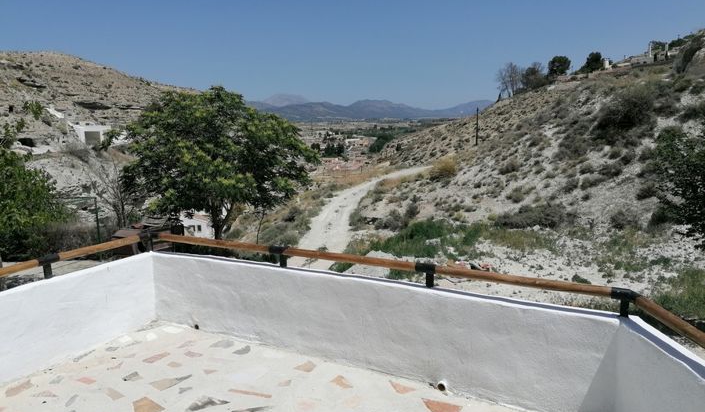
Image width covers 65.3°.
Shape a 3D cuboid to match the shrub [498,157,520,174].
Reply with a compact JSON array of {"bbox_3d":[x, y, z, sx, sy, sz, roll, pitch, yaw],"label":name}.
[{"bbox_3d":[14.283,-3.684,50.000,1.950,1.500,1.800,0,9,0],"label":"shrub"}]

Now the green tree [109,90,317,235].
[{"bbox_3d":[-4.702,-1.123,19.000,7.000,6.000,6.600,0,9,0],"label":"green tree"}]

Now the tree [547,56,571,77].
[{"bbox_3d":[40.480,-27.609,108.000,4.600,4.400,4.500,0,9,0],"label":"tree"}]

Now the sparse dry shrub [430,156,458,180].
[{"bbox_3d":[10.379,-4.230,62.000,3.100,2.600,2.900,0,9,0],"label":"sparse dry shrub"}]

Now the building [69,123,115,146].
[{"bbox_3d":[-41.790,-11.448,88.000,7.000,3.600,5.000,-3,10,-20],"label":"building"}]

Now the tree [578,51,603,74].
[{"bbox_3d":[46.769,-28.199,108.000,4.600,4.700,4.500,0,9,0],"label":"tree"}]

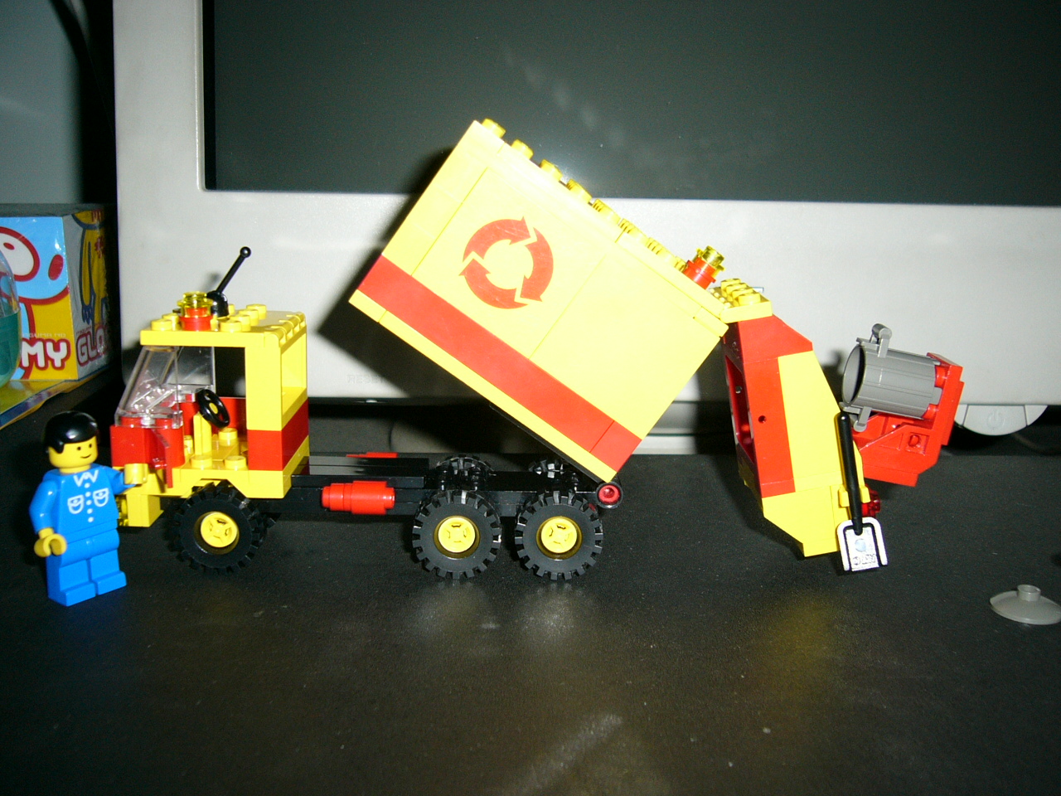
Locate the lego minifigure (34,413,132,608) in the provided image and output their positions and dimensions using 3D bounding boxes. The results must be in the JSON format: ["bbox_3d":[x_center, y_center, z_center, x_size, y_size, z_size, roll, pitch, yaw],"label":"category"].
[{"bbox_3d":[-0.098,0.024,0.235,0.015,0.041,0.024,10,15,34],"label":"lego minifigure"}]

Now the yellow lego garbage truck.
[{"bbox_3d":[0.002,-0.013,0.261,0.200,0.106,0.041,1,12,-1],"label":"yellow lego garbage truck"}]

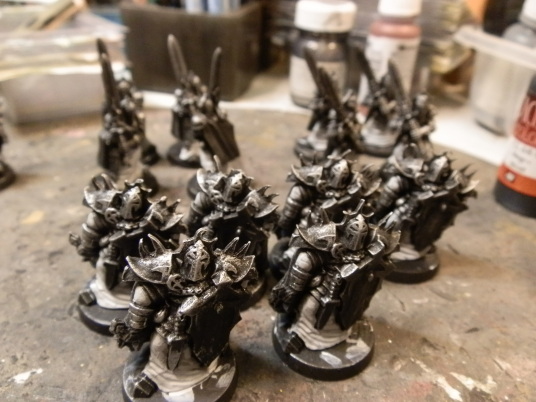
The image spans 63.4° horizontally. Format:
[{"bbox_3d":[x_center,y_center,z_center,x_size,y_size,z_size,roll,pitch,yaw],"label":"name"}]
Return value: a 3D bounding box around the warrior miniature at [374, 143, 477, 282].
[{"bbox_3d":[0.041,0.001,0.120,0.028,0.036,0.026,-2,35,-7],"label":"warrior miniature"}]

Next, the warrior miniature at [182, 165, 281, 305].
[{"bbox_3d":[-0.010,0.006,0.109,0.028,0.037,0.026,-4,35,-9],"label":"warrior miniature"}]

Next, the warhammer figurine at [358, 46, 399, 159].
[{"bbox_3d":[0.050,-0.042,0.177,0.026,0.043,0.026,-1,35,-5],"label":"warhammer figurine"}]

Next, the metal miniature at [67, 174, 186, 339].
[{"bbox_3d":[-0.034,0.009,0.103,0.028,0.037,0.026,-4,35,-9],"label":"metal miniature"}]

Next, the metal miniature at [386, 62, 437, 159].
[{"bbox_3d":[0.054,-0.029,0.156,0.026,0.045,0.026,-1,35,-5],"label":"metal miniature"}]

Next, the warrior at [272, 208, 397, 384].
[{"bbox_3d":[0.015,0.017,0.094,0.028,0.038,0.026,-2,35,-6],"label":"warrior"}]

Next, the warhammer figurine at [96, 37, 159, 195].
[{"bbox_3d":[-0.050,-0.029,0.149,0.028,0.047,0.028,-4,35,-9],"label":"warhammer figurine"}]

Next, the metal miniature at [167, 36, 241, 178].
[{"bbox_3d":[-0.023,-0.035,0.158,0.028,0.048,0.028,-2,35,-7],"label":"metal miniature"}]

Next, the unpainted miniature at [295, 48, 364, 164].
[{"bbox_3d":[0.026,-0.036,0.165,0.028,0.045,0.028,-1,35,-5],"label":"unpainted miniature"}]

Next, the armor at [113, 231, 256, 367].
[{"bbox_3d":[-0.017,0.022,0.084,0.028,0.038,0.026,-3,35,-8],"label":"armor"}]

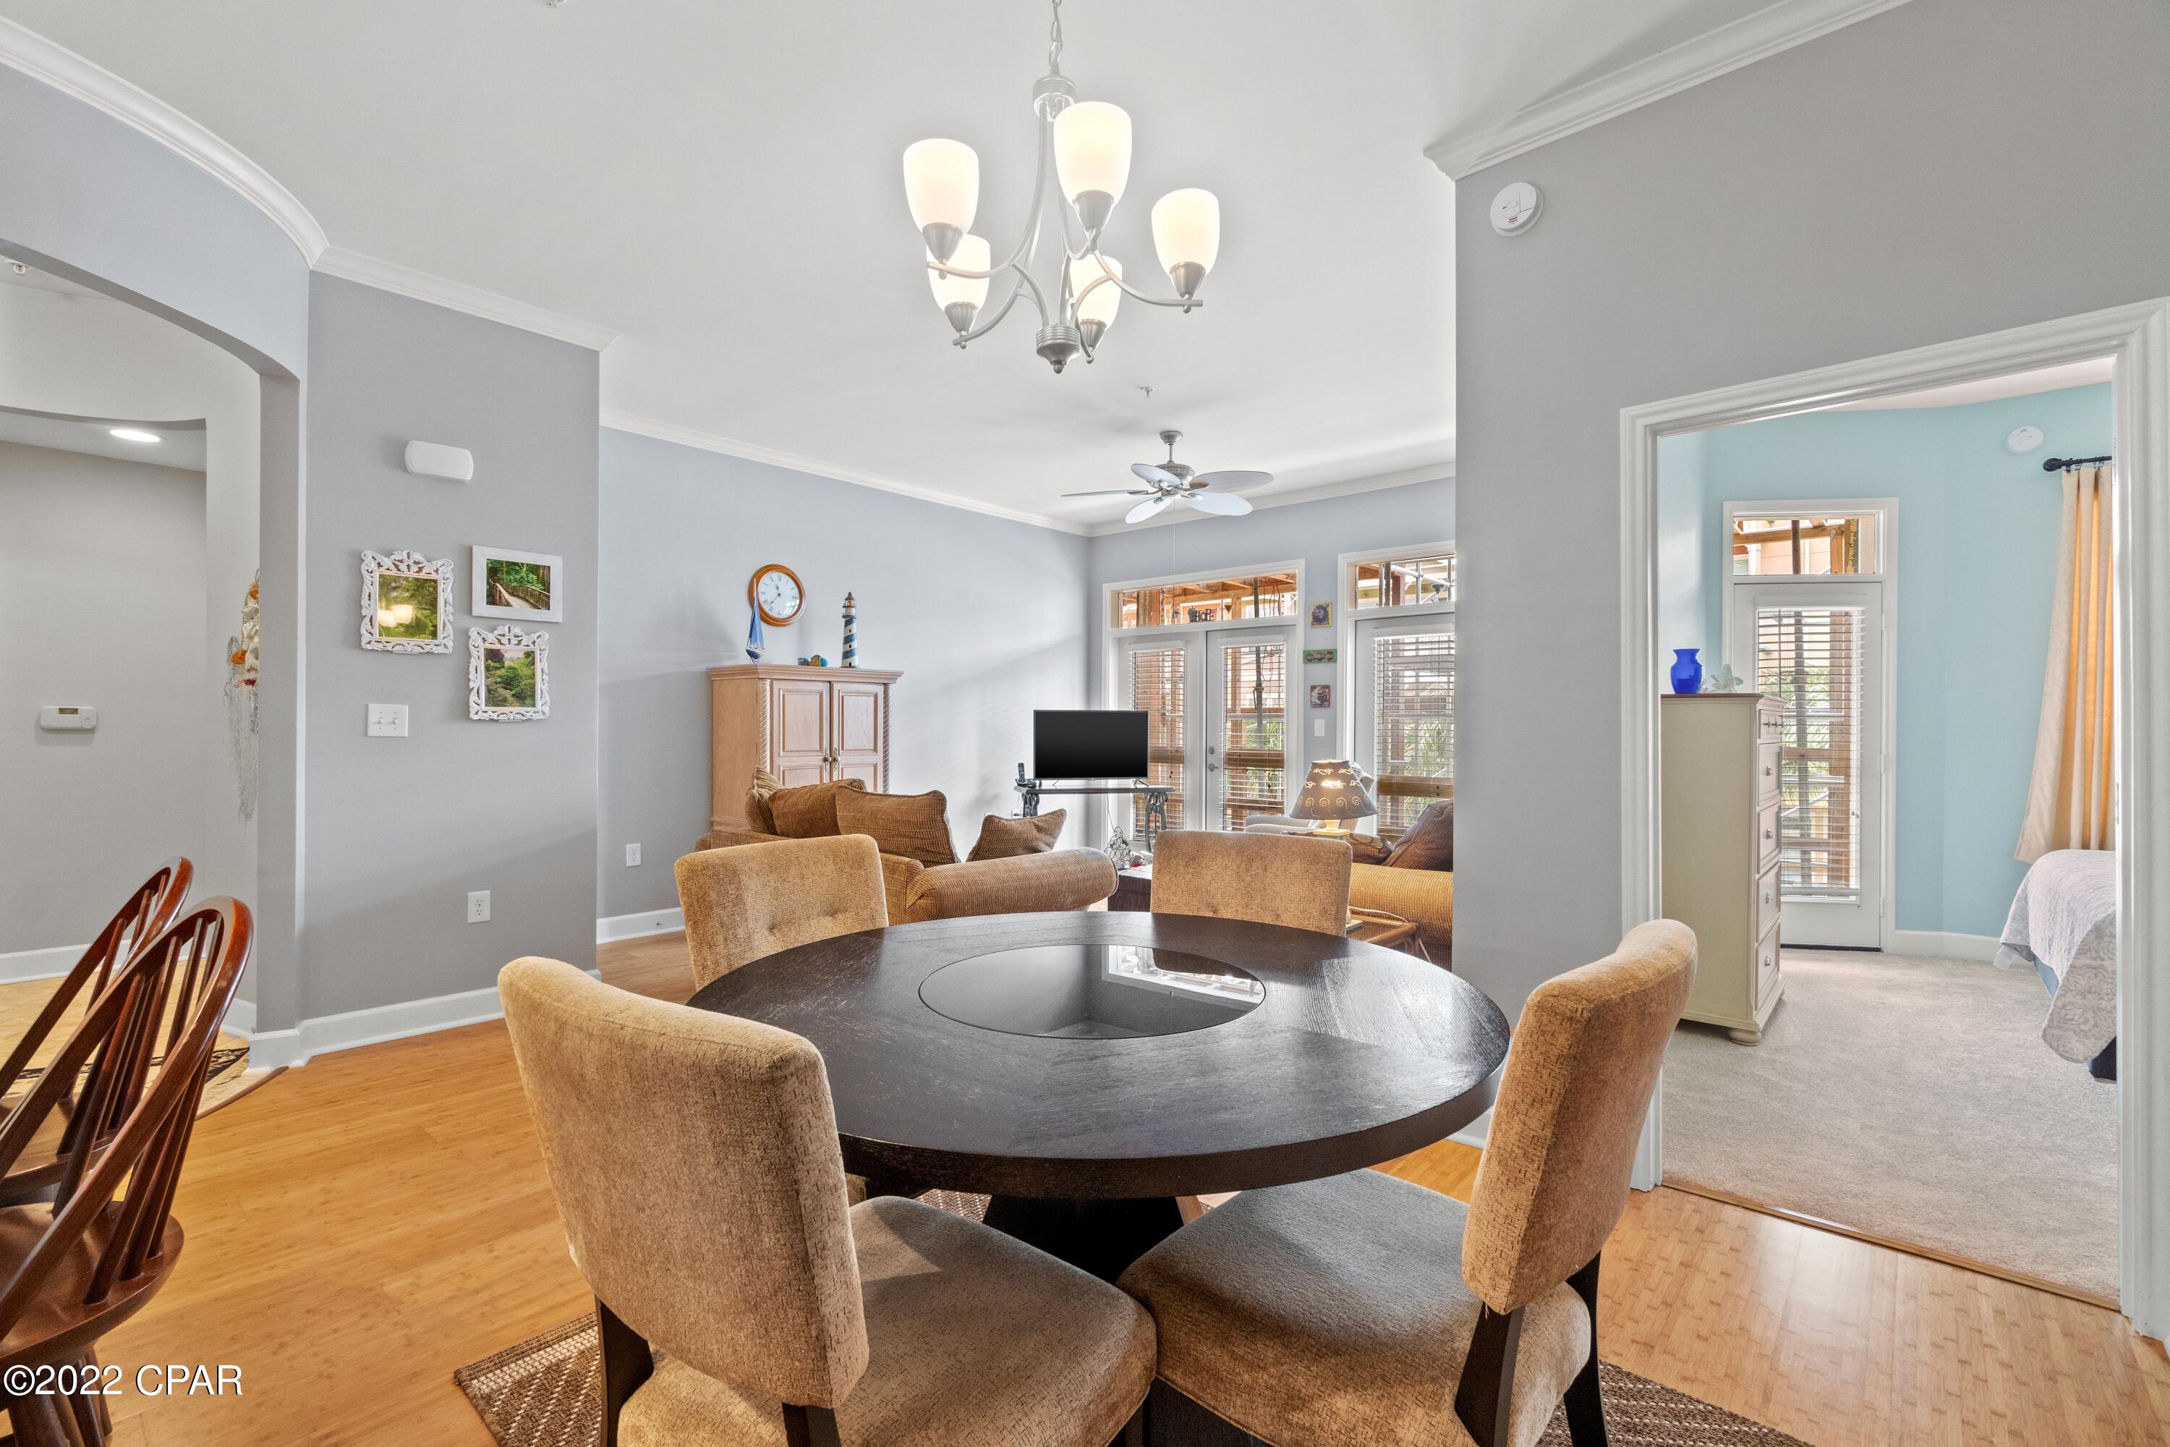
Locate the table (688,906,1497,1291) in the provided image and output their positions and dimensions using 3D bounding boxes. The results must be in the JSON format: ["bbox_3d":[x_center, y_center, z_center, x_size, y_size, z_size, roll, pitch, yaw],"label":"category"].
[{"bbox_3d":[0.008,0.862,1.669,1.370,0.760,1.370,0,-1,42],"label":"table"}]

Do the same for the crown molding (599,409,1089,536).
[{"bbox_3d":[-1.449,-1.738,6.660,0.075,0.085,4.526,0,-1,42],"label":"crown molding"}]

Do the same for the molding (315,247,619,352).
[{"bbox_3d":[-2.527,-1.750,3.782,0.080,0.085,1.097,0,-1,43],"label":"molding"}]

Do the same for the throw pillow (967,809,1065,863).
[{"bbox_3d":[-0.315,0.606,4.284,0.150,0.410,0.460,26,16,39],"label":"throw pillow"}]

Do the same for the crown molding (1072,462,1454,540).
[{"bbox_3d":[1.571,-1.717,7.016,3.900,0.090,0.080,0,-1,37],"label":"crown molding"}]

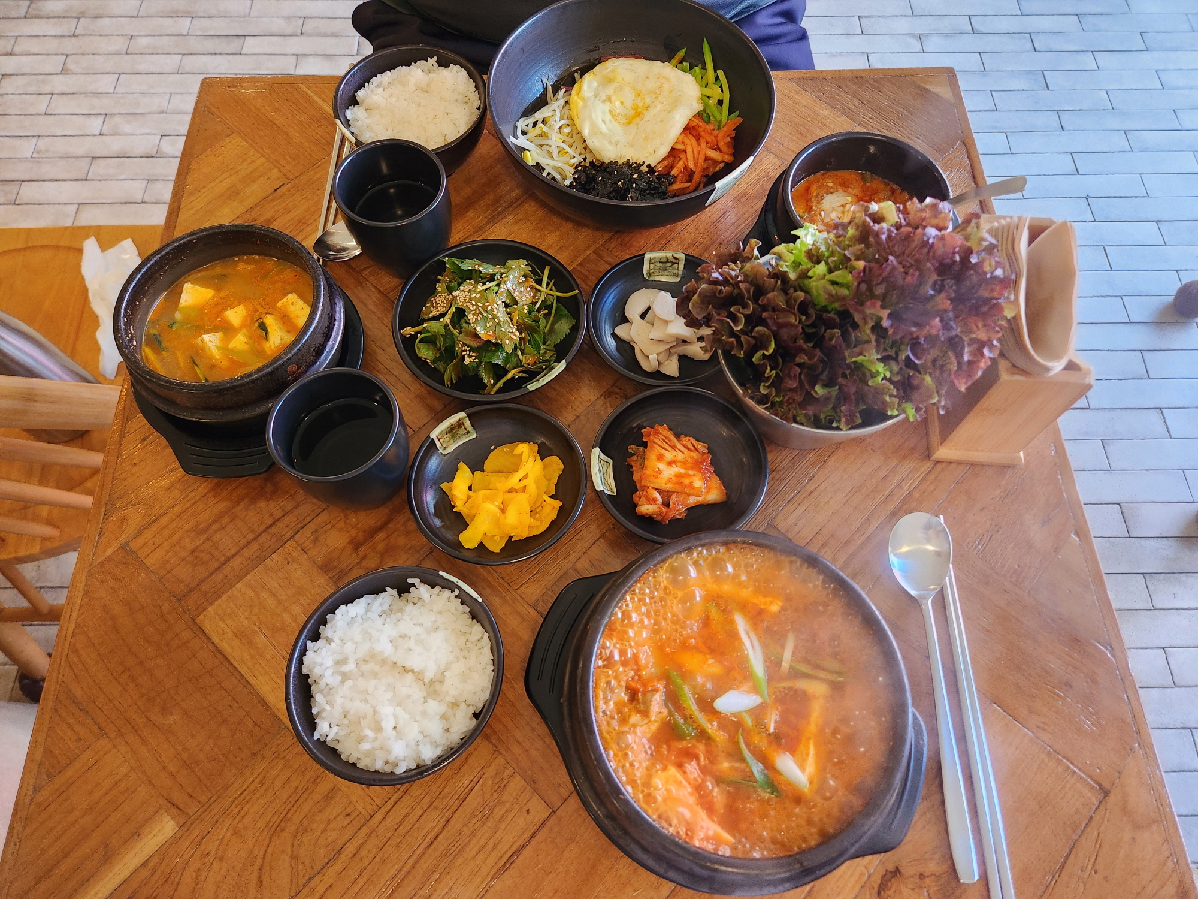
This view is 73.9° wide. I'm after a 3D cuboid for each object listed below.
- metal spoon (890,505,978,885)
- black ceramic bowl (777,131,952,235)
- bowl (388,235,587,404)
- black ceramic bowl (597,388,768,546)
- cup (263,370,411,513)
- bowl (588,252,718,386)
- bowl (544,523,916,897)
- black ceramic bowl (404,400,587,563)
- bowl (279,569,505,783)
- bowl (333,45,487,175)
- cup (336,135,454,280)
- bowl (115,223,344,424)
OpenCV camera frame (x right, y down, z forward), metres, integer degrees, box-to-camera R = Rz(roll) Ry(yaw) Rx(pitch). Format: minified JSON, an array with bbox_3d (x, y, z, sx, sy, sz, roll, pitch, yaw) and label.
[{"bbox_3d":[0.198,0.133,0.456,0.038,0.018,0.204,1,66,0],"label":"metal spoon"},{"bbox_3d":[0.178,-0.156,0.556,0.116,0.062,0.116,0,66,0],"label":"black ceramic bowl"},{"bbox_3d":[-0.072,-0.082,0.545,0.128,0.034,0.128,0,66,0],"label":"bowl"},{"bbox_3d":[0.050,0.013,0.506,0.107,0.027,0.107,0,66,0],"label":"black ceramic bowl"},{"bbox_3d":[-0.150,0.001,0.484,0.074,0.076,0.074,0,66,0],"label":"cup"},{"bbox_3d":[0.046,-0.084,0.550,0.107,0.027,0.107,0,66,0],"label":"bowl"},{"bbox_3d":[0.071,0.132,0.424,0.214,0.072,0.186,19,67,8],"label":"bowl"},{"bbox_3d":[-0.062,0.025,0.500,0.108,0.027,0.108,0,66,0],"label":"black ceramic bowl"},{"bbox_3d":[-0.106,0.126,0.439,0.112,0.054,0.112,0,66,0],"label":"bowl"},{"bbox_3d":[-0.139,-0.246,0.609,0.112,0.054,0.112,0,66,0],"label":"bowl"},{"bbox_3d":[-0.137,-0.160,0.557,0.075,0.076,0.075,0,66,0],"label":"cup"},{"bbox_3d":[-0.232,-0.075,0.517,0.136,0.064,0.136,0,66,0],"label":"bowl"}]

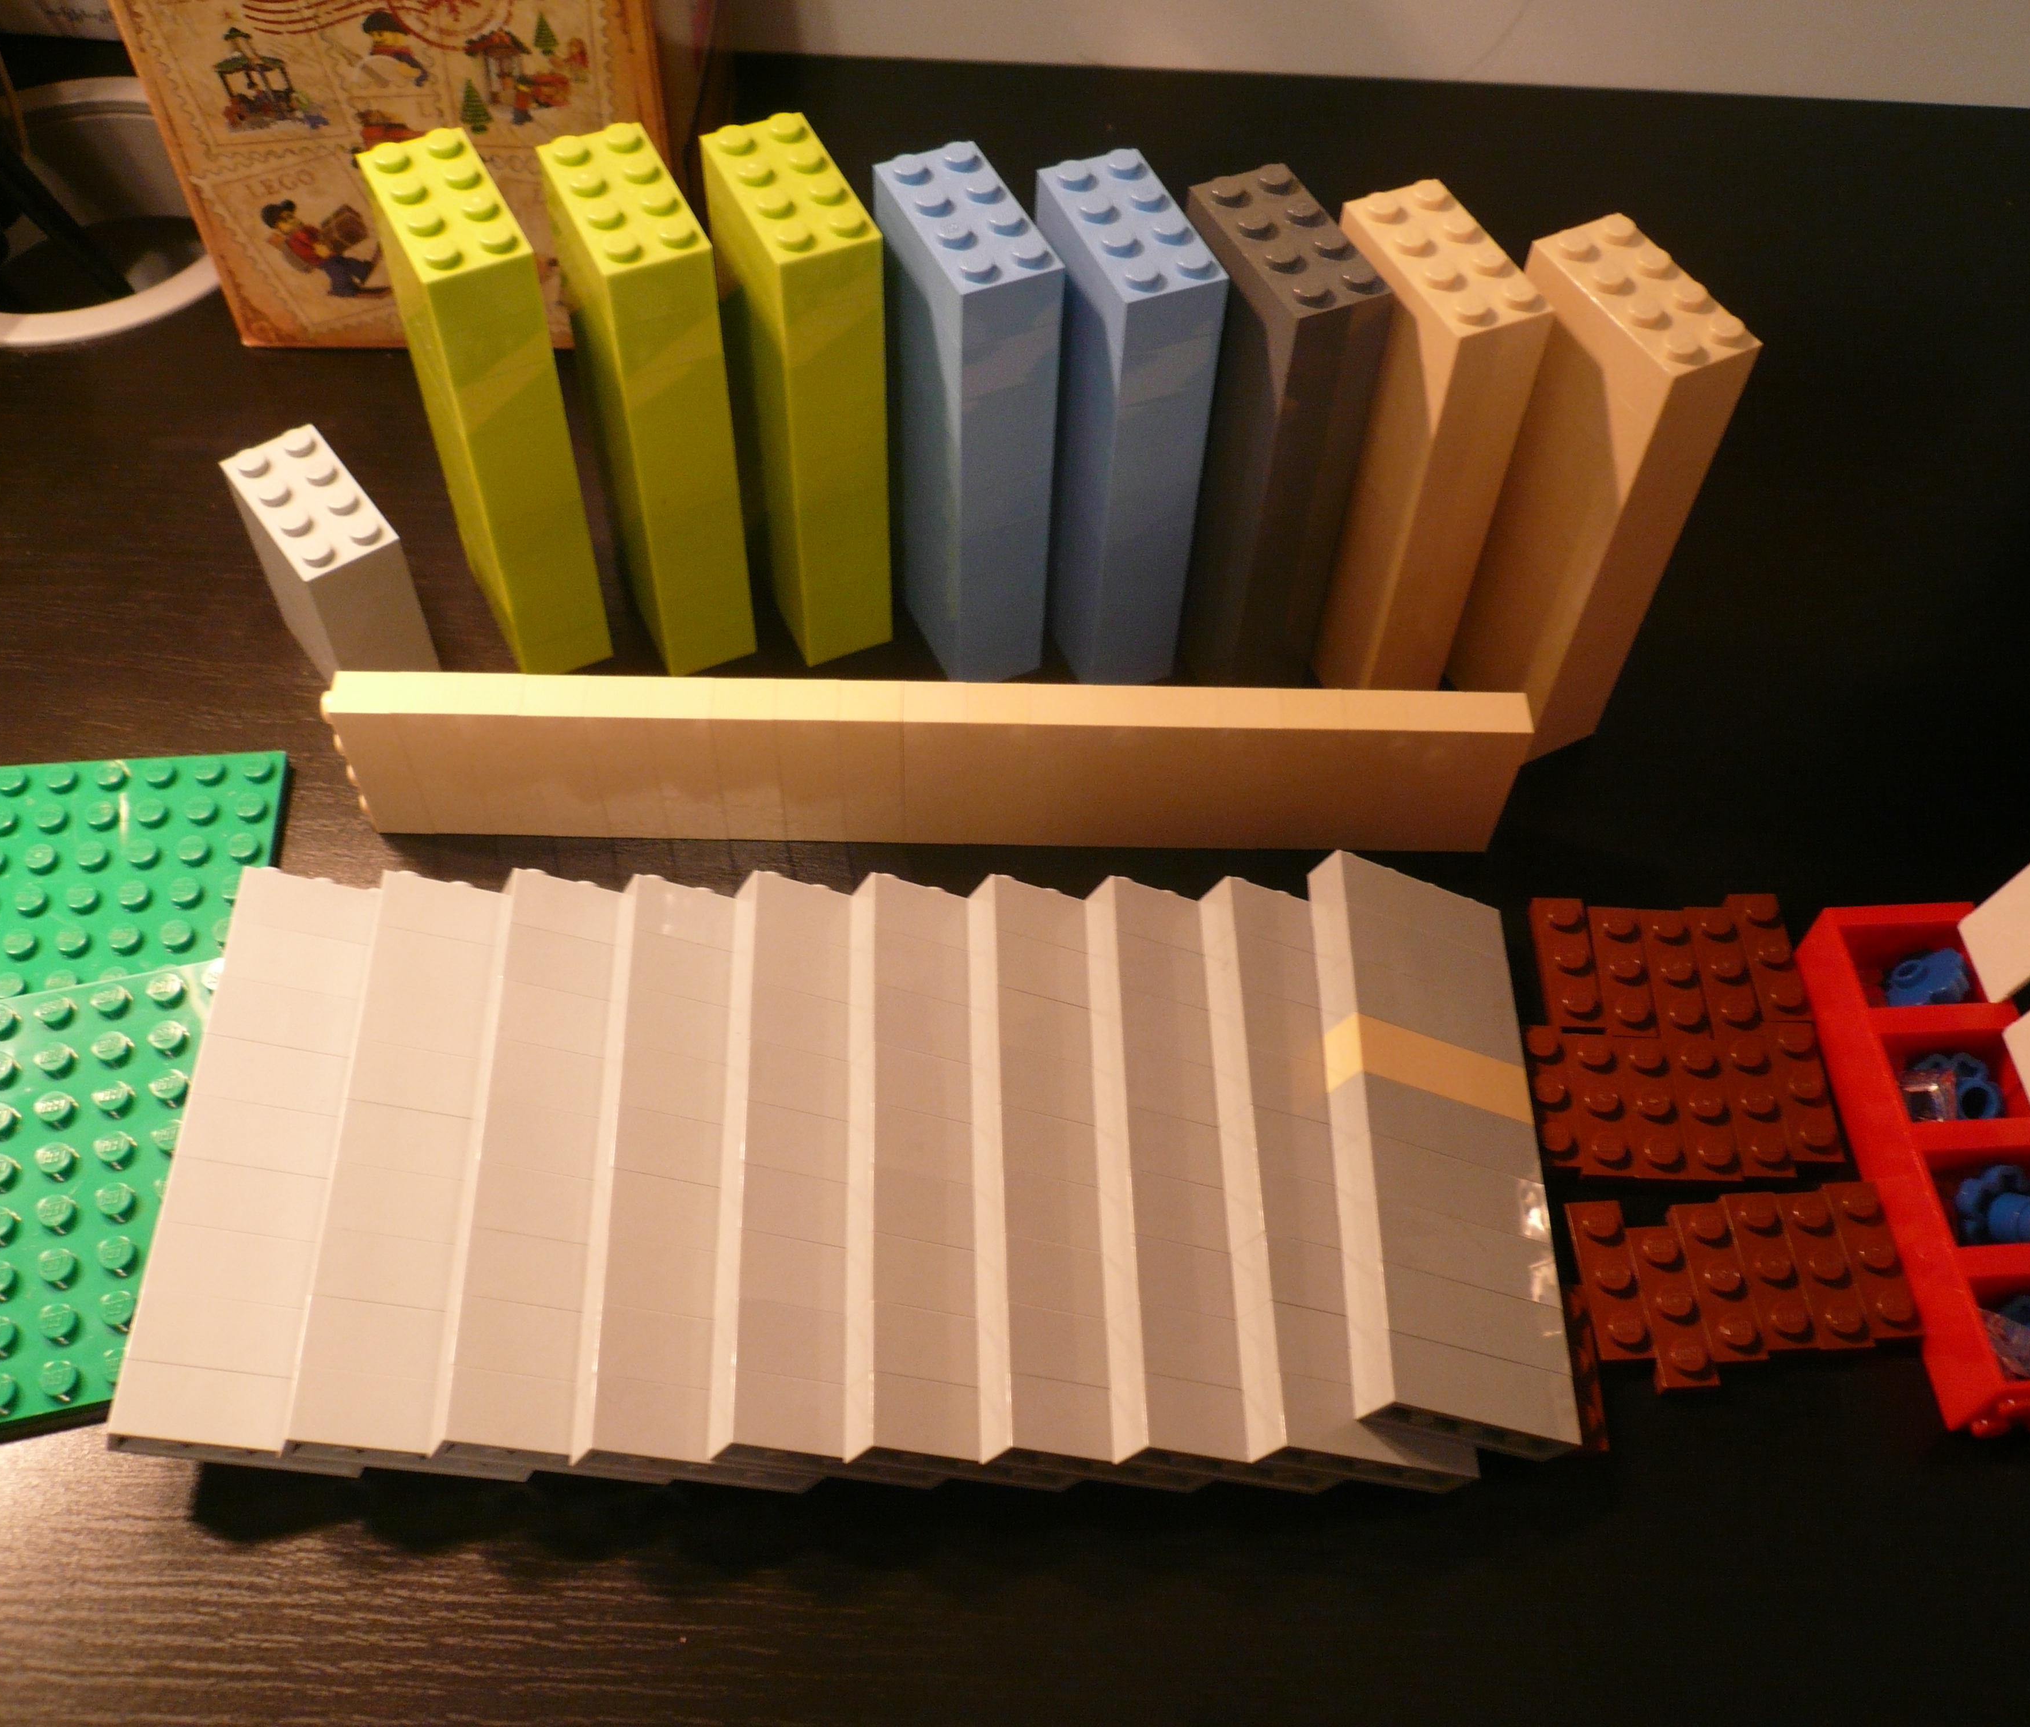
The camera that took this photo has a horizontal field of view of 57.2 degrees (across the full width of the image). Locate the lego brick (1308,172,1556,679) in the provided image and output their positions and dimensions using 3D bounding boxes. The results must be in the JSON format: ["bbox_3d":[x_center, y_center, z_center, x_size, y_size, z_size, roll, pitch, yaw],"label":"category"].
[{"bbox_3d":[0.061,-0.063,0.302,0.016,0.088,0.032,-19,58,-15],"label":"lego brick"}]

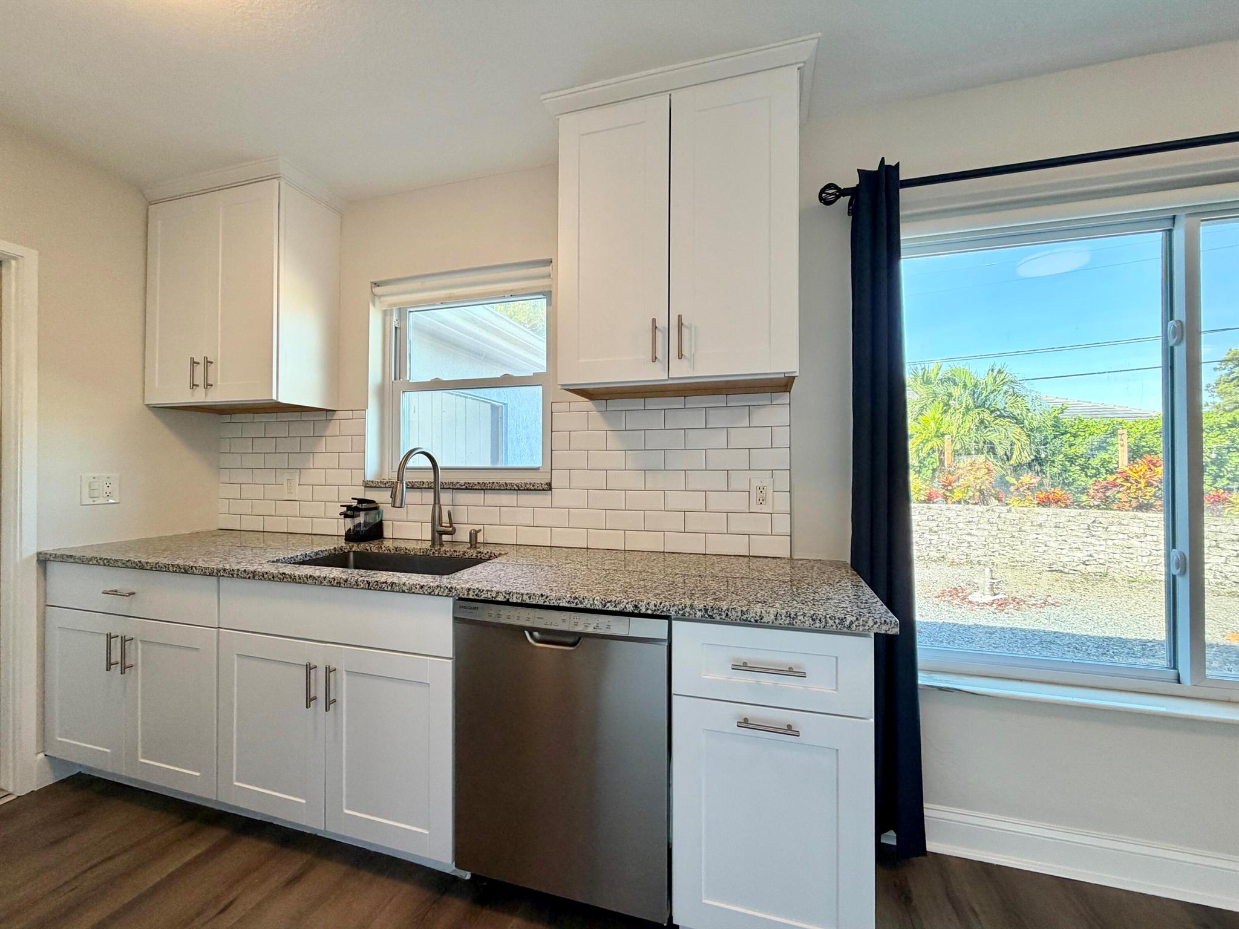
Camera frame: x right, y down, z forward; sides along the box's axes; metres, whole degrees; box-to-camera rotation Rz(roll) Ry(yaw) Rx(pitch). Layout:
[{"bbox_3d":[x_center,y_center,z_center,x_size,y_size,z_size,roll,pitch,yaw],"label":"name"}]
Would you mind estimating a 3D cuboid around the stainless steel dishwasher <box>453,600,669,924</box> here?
[{"bbox_3d":[-0.087,0.771,1.603,0.611,0.757,0.605,0,-1,17],"label":"stainless steel dishwasher"}]

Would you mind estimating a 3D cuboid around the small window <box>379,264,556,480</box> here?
[{"bbox_3d":[-0.684,-0.379,2.255,0.910,0.895,0.100,0,-1,17],"label":"small window"}]

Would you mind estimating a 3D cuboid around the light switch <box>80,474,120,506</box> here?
[{"bbox_3d":[-2.153,0.103,2.083,0.010,0.121,0.125,0,-1,17],"label":"light switch"}]

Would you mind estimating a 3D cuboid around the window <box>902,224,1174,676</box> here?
[{"bbox_3d":[1.331,-0.051,1.663,0.810,1.440,0.090,0,-1,17],"label":"window"}]

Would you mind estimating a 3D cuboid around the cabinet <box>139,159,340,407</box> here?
[{"bbox_3d":[-1.710,-0.726,2.297,0.760,0.945,0.315,0,-1,17],"label":"cabinet"}]

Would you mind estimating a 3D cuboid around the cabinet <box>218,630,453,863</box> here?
[{"bbox_3d":[-0.819,0.841,1.831,0.913,0.572,0.606,0,-1,17],"label":"cabinet"}]

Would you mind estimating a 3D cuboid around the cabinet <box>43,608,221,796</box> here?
[{"bbox_3d":[-1.692,0.841,2.093,0.911,0.572,0.606,0,-1,17],"label":"cabinet"}]

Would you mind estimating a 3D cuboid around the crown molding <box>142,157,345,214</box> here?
[{"bbox_3d":[-1.689,-1.194,2.280,0.790,0.072,0.345,0,-1,17],"label":"crown molding"}]

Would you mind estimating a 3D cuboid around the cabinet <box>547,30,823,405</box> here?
[{"bbox_3d":[0.206,-0.728,1.698,0.831,0.952,0.362,0,-1,17],"label":"cabinet"}]

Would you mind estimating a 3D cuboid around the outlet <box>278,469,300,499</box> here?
[{"bbox_3d":[-1.572,0.109,2.398,0.086,0.126,0.012,0,-1,17],"label":"outlet"}]

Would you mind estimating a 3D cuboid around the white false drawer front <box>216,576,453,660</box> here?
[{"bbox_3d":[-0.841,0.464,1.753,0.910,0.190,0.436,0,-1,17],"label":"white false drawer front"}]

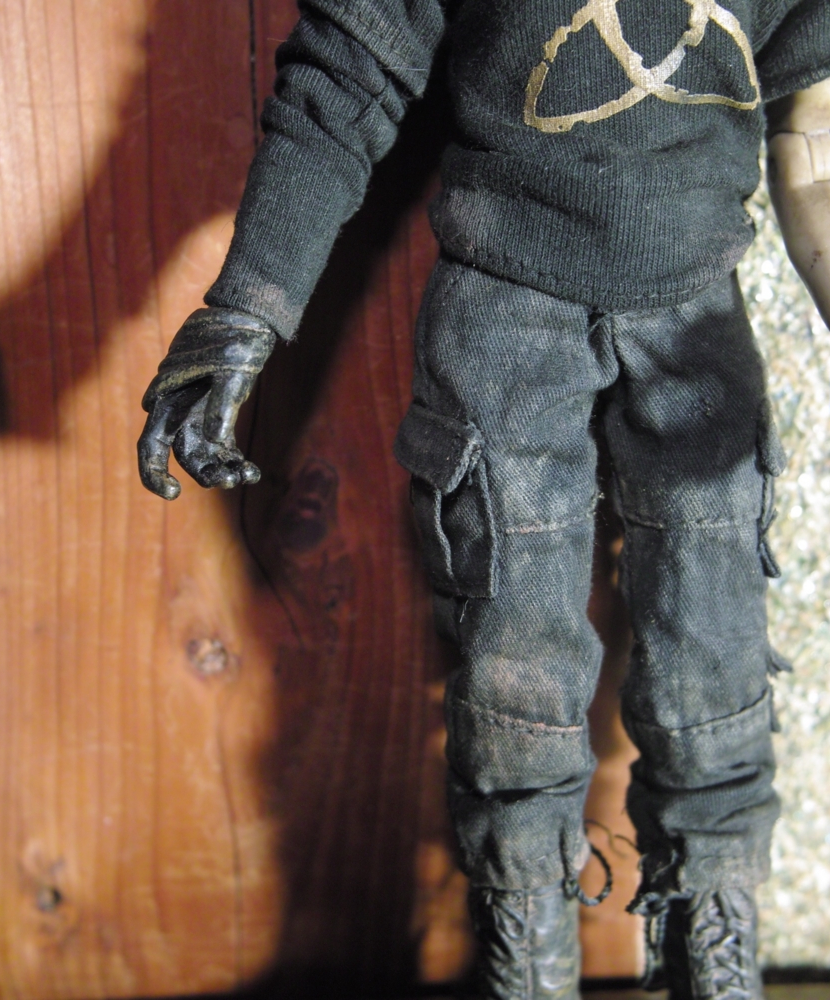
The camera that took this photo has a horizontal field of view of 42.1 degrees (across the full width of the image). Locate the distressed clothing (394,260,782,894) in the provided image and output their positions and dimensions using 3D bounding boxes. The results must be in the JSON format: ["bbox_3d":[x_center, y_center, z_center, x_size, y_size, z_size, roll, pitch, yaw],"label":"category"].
[{"bbox_3d":[0.039,0.013,0.240,0.080,0.146,0.053,-3,10,-5],"label":"distressed clothing"}]

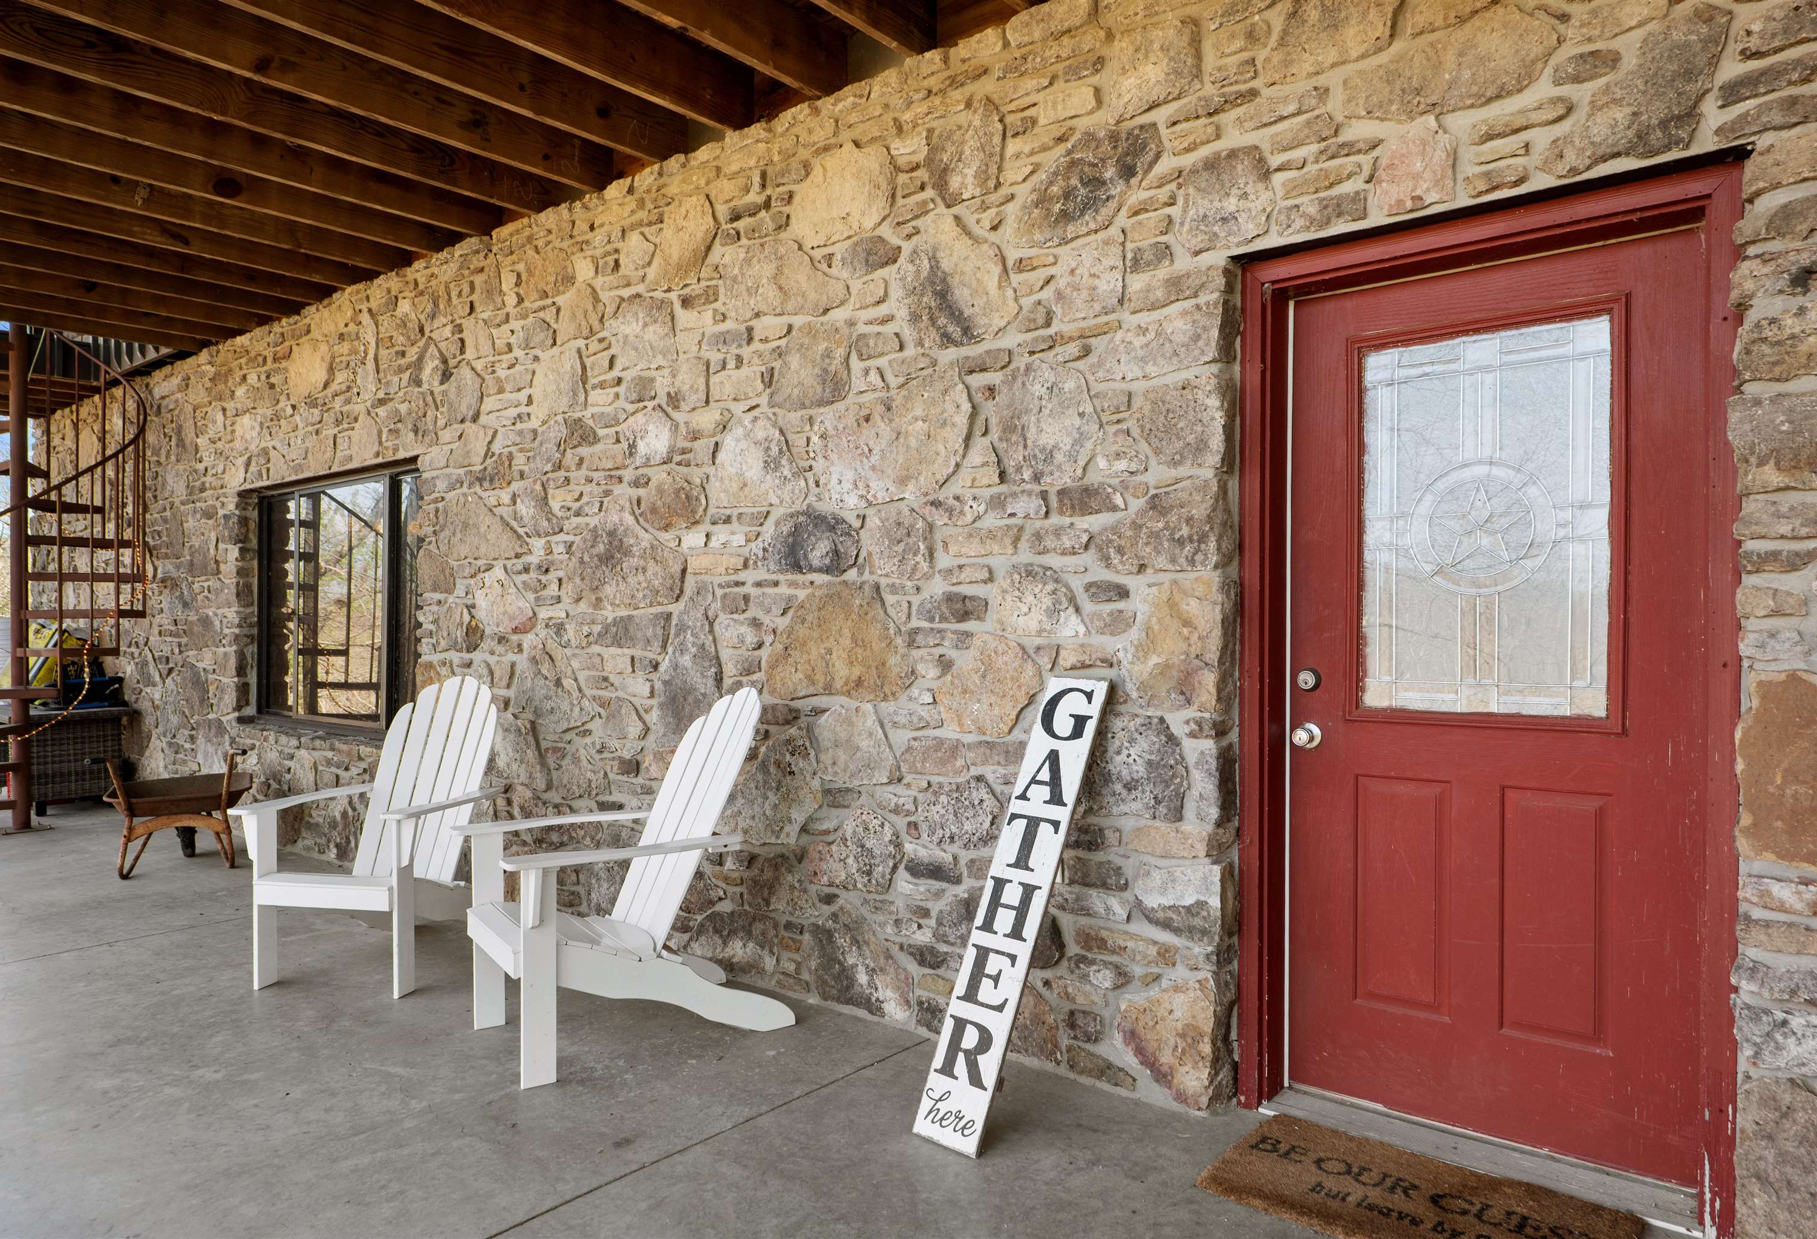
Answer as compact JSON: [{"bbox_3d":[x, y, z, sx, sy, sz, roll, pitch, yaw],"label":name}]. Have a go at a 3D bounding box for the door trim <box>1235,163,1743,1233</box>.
[{"bbox_3d":[1.267,0.171,2.466,0.995,2.105,0.140,0,0,38],"label":"door trim"}]

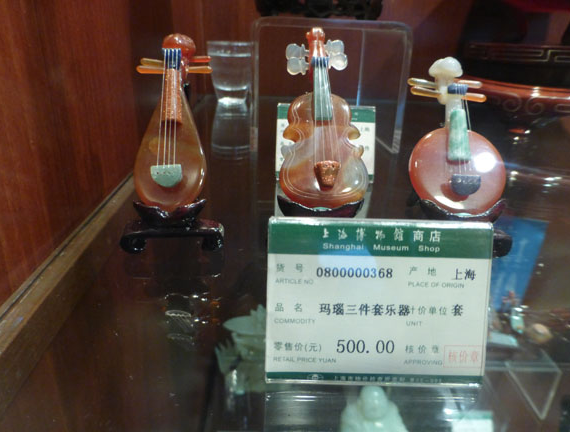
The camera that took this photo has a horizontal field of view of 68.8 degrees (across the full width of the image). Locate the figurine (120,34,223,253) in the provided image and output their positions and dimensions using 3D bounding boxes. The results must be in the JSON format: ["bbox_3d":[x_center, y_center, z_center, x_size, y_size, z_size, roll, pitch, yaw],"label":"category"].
[{"bbox_3d":[-0.070,-0.042,0.252,0.062,0.124,0.037,-1,23,-6],"label":"figurine"}]

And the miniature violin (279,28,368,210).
[{"bbox_3d":[0.024,-0.044,0.254,0.070,0.130,0.037,-1,23,-6],"label":"miniature violin"}]

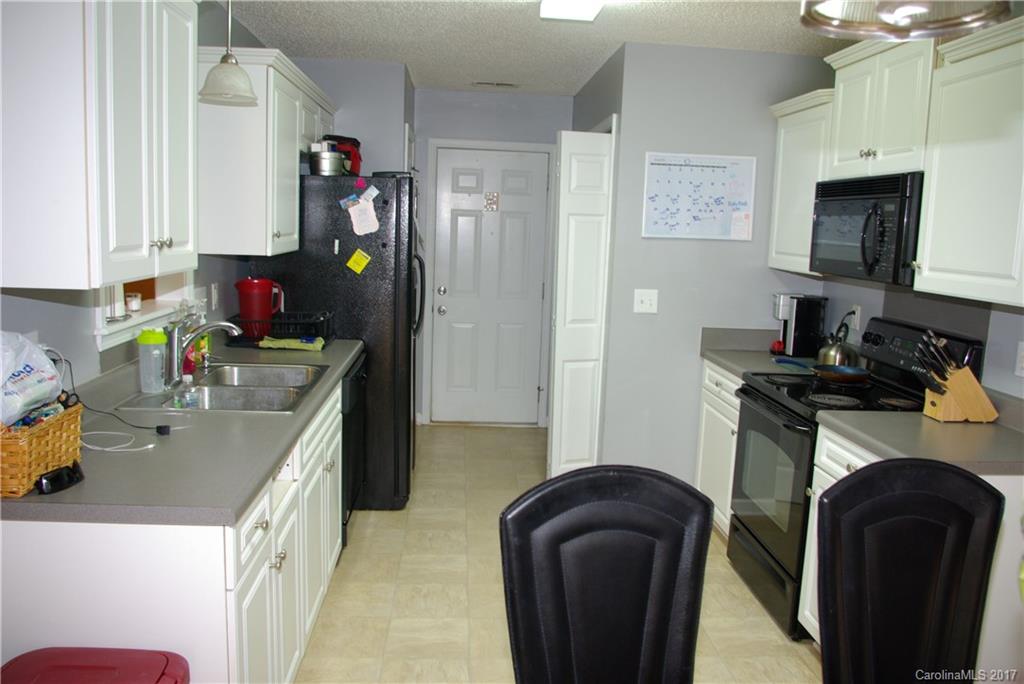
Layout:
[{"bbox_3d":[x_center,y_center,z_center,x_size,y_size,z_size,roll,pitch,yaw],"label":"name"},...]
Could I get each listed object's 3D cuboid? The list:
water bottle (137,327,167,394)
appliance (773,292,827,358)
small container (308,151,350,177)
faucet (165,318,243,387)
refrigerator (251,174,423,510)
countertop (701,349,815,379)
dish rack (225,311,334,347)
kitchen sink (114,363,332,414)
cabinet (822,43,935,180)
[{"bbox_3d":[-1.264,0.058,2.716,0.103,0.227,0.103,2,9,-4],"label":"water bottle"},{"bbox_3d":[1.502,-0.085,4.047,0.290,0.320,0.115,2,9,-4],"label":"appliance"},{"bbox_3d":[-0.956,-0.922,3.992,0.180,0.137,0.190,2,9,-4],"label":"small container"},{"bbox_3d":[-1.158,0.036,2.891,0.275,0.250,0.150,2,9,-4],"label":"faucet"},{"bbox_3d":[-0.960,-0.035,4.422,0.850,1.760,0.860,2,9,-4],"label":"refrigerator"},{"bbox_3d":[1.373,0.120,3.908,0.639,0.040,0.595,2,9,-4],"label":"countertop"},{"bbox_3d":[-1.150,-0.069,3.837,0.500,0.145,0.330,2,9,-4],"label":"dish rack"},{"bbox_3d":[-1.040,0.252,2.926,0.567,0.190,0.825,2,9,-4],"label":"kitchen sink"},{"bbox_3d":[1.578,-0.917,2.993,0.365,0.542,0.760,2,9,-4],"label":"cabinet"}]

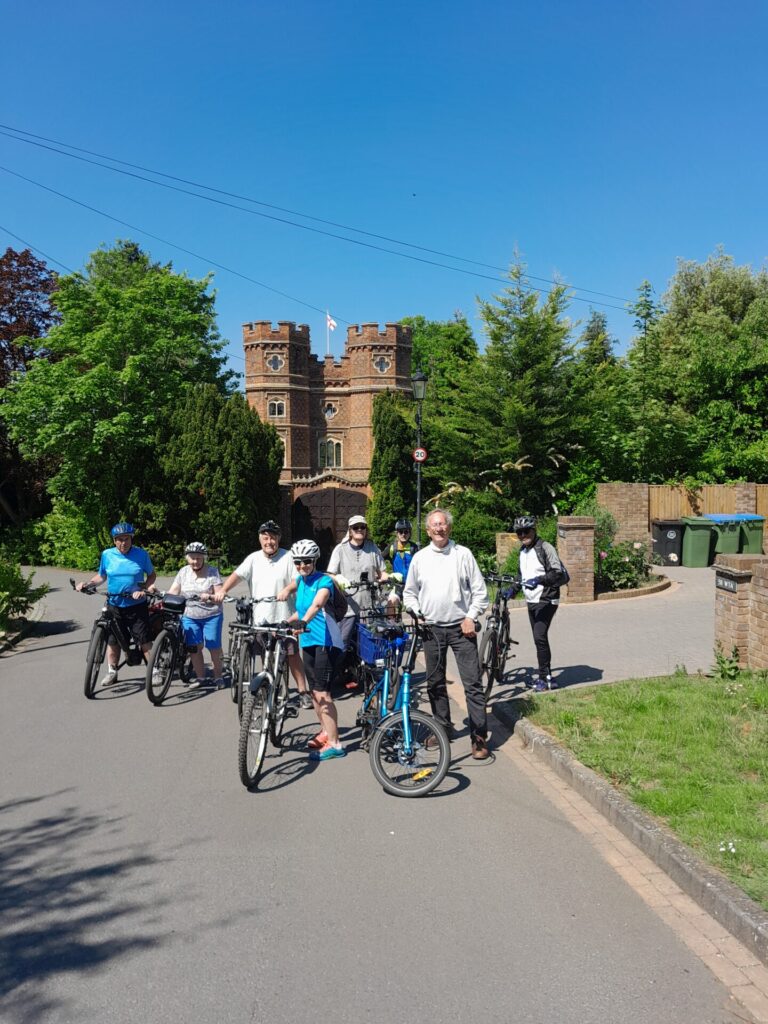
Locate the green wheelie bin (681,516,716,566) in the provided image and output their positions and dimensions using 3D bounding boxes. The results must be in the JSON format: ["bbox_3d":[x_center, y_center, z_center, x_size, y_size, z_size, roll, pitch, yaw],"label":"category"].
[{"bbox_3d":[6.790,0.650,17.270,0.580,1.080,0.740,0,1,6],"label":"green wheelie bin"}]

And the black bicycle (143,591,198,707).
[{"bbox_3d":[-2.060,1.280,7.880,0.650,1.040,1.780,0,1,3],"label":"black bicycle"}]

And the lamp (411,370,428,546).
[{"bbox_3d":[1.020,-1.060,23.000,0.460,6.000,0.460,0,1,0],"label":"lamp"}]

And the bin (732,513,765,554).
[{"bbox_3d":[7.620,0.600,16.700,0.560,1.070,0.700,0,1,0],"label":"bin"}]

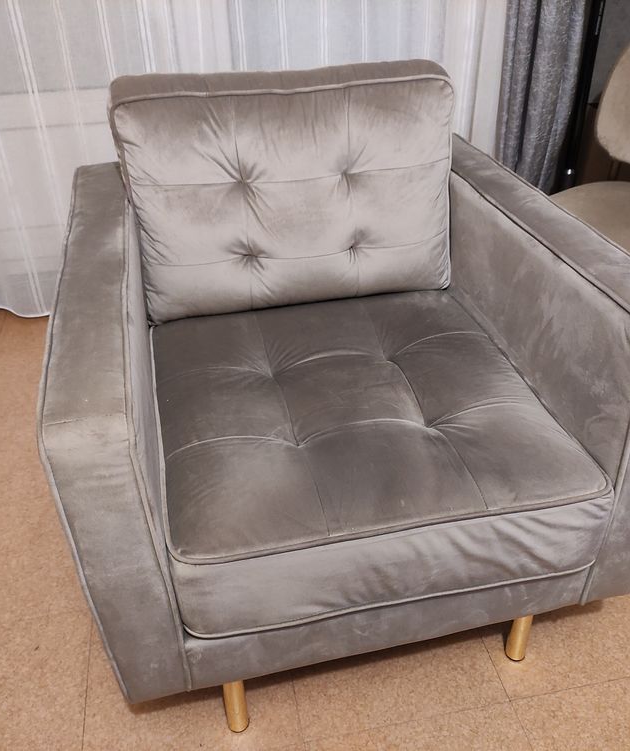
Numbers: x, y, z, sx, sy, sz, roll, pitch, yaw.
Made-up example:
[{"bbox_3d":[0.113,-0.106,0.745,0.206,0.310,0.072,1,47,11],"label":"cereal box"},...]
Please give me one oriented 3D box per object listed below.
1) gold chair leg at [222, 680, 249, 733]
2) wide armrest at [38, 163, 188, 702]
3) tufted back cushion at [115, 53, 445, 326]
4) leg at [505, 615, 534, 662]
[{"bbox_3d":[-0.120,0.467,1.065,0.032,0.173,0.032,-8,34,-10],"label":"gold chair leg"},{"bbox_3d":[-0.315,0.011,1.187,0.092,0.462,0.851,-8,34,-10],"label":"wide armrest"},{"bbox_3d":[-0.047,-0.336,1.333,0.581,0.400,0.146,-8,27,-10],"label":"tufted back cushion"},{"bbox_3d":[0.335,0.393,1.155,0.032,0.173,0.032,-8,34,-10],"label":"leg"}]

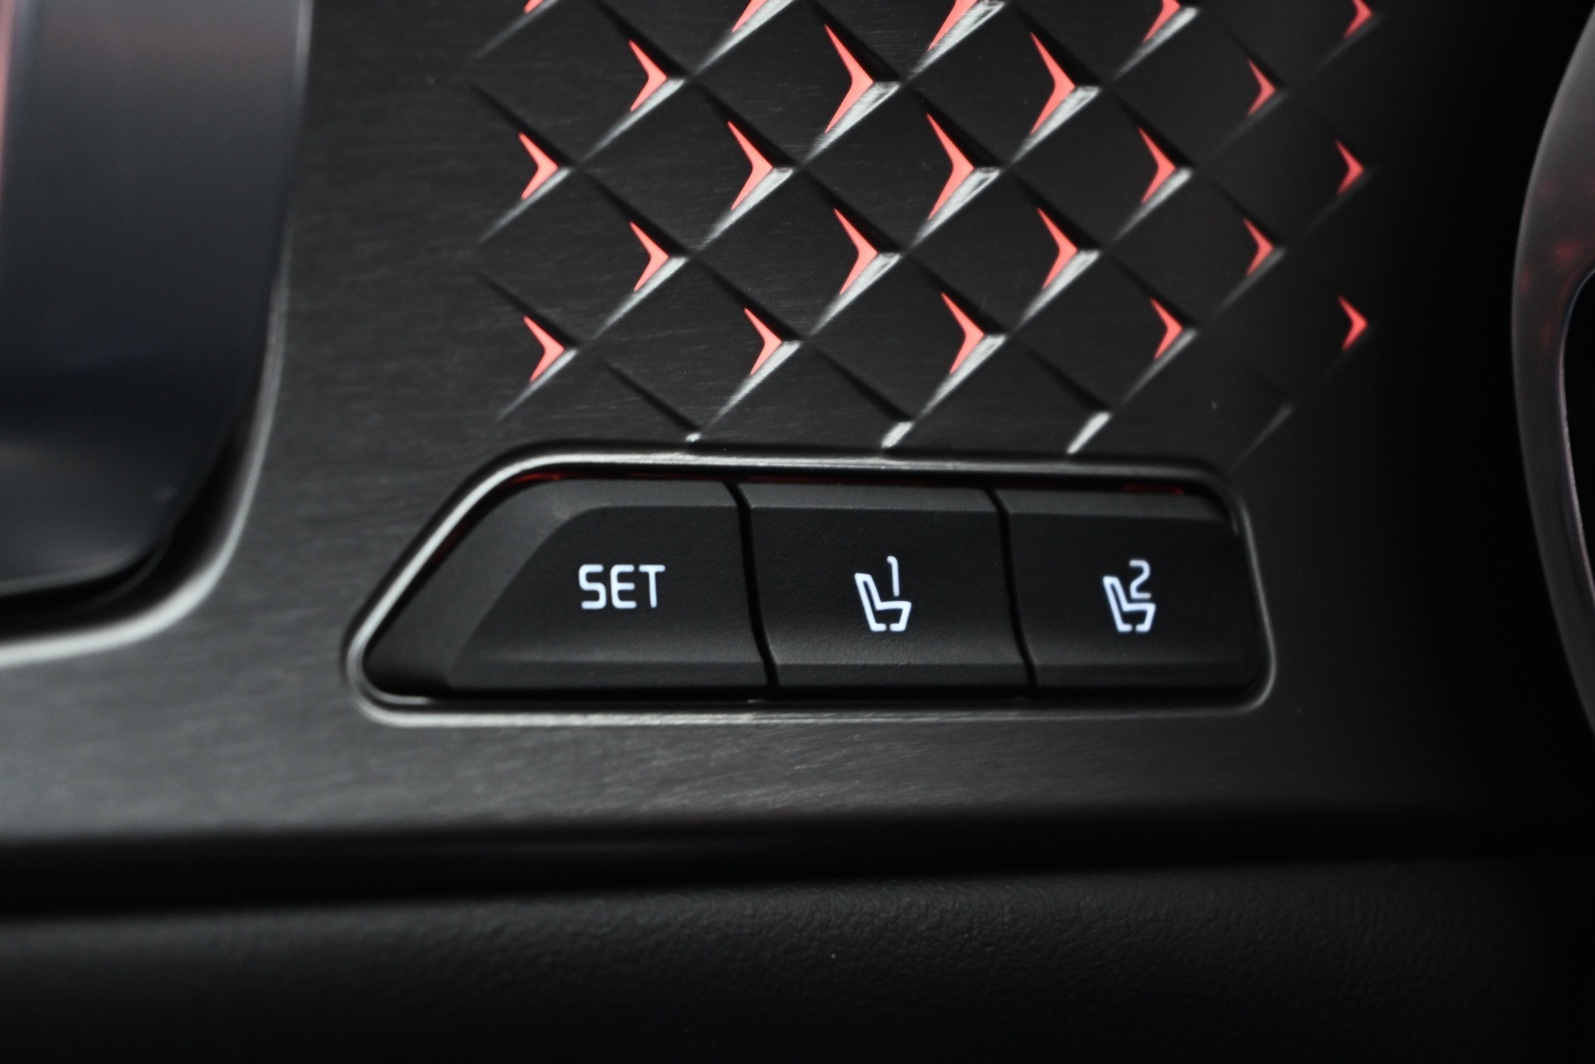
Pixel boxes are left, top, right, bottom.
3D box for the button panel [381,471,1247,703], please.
[{"bbox_3d":[0.002,0.005,0.294,0.090,0.019,0.010,1,-7,-29],"label":"button panel"}]

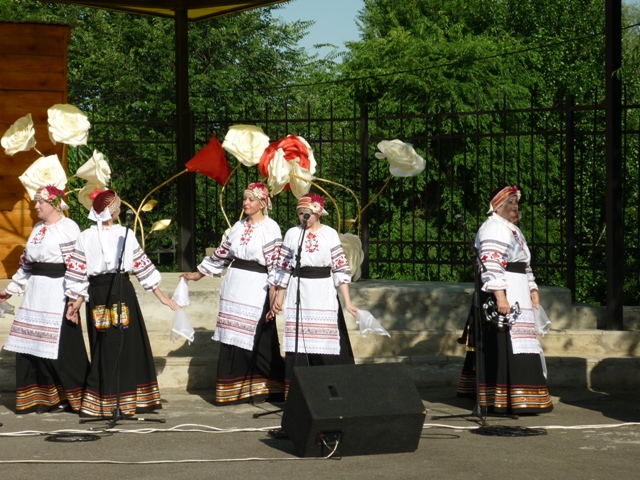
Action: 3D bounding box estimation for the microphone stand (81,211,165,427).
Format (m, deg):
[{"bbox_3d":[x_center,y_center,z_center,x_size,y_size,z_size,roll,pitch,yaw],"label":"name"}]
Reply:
[{"bbox_3d":[-1.385,0.537,13.800,0.600,1.500,0.500,0,1,12],"label":"microphone stand"}]

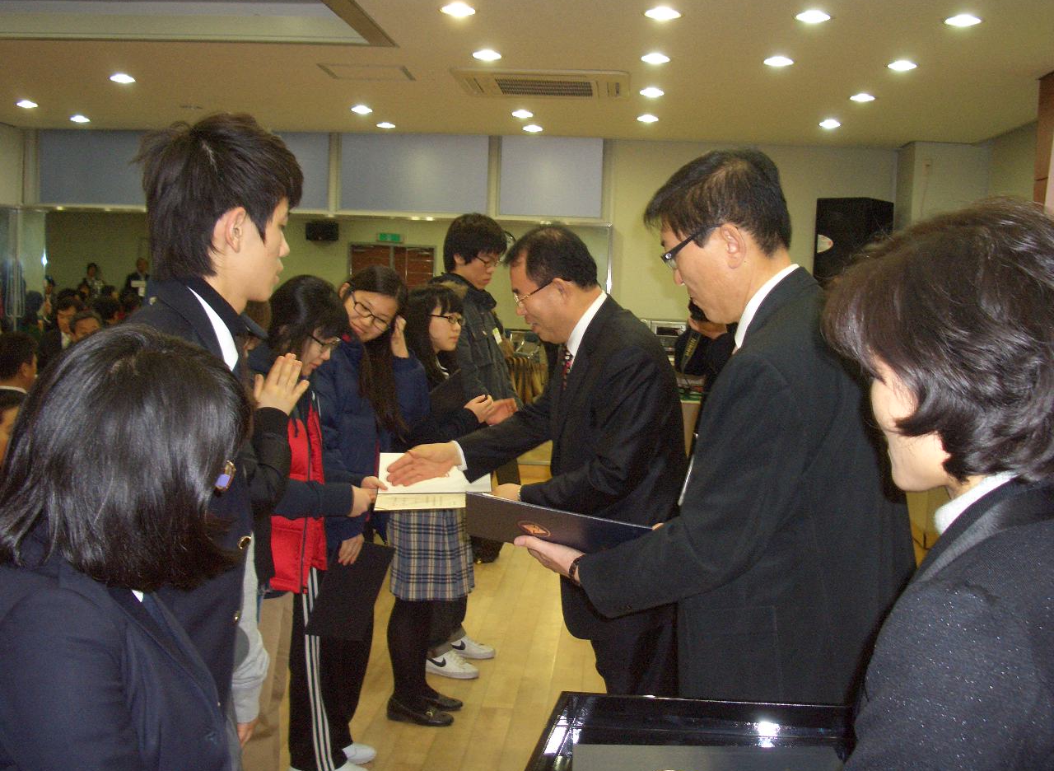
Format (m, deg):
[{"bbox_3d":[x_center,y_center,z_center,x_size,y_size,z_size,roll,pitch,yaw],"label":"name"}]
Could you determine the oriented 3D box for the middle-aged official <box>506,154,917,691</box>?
[{"bbox_3d":[0.263,0.511,1.969,0.600,1.750,0.520,3,5,10],"label":"middle-aged official"}]

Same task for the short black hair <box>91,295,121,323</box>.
[{"bbox_3d":[-2.564,-0.464,7.600,0.200,0.170,0.170,4,5,25],"label":"short black hair"}]

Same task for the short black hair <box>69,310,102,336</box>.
[{"bbox_3d":[-2.437,-0.339,6.900,0.180,0.170,0.200,0,5,-18],"label":"short black hair"}]

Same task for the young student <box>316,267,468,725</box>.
[{"bbox_3d":[-0.524,0.400,4.049,0.400,1.570,0.450,3,5,10],"label":"young student"}]

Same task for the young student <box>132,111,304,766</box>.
[{"bbox_3d":[-0.497,0.485,1.909,0.330,1.760,0.470,2,5,4],"label":"young student"}]

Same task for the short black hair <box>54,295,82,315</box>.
[{"bbox_3d":[-2.863,-0.502,7.800,0.170,0.150,0.200,3,5,10],"label":"short black hair"}]

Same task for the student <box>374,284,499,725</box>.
[{"bbox_3d":[-0.324,0.398,4.400,0.420,1.530,0.430,2,5,6],"label":"student"}]

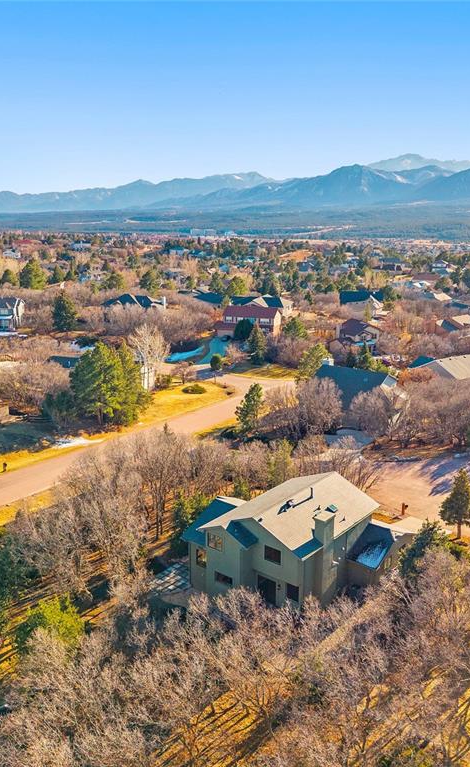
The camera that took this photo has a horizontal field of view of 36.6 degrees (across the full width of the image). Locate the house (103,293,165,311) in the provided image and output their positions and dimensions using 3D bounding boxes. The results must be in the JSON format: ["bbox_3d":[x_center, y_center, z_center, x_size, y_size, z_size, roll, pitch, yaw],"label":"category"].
[{"bbox_3d":[-31.530,-24.380,221.170,18.700,6.700,13.000,1,14,6],"label":"house"}]

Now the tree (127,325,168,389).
[{"bbox_3d":[-15.760,-4.590,127.100,6.990,11.890,6.990,0,14,0],"label":"tree"}]

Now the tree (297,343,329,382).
[{"bbox_3d":[14.340,-3.010,130.350,5.300,8.100,5.300,2,14,6],"label":"tree"}]

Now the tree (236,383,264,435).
[{"bbox_3d":[2.150,3.720,104.220,4.000,7.400,4.000,0,14,1],"label":"tree"}]

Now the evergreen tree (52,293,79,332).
[{"bbox_3d":[-45.880,-19.150,189.740,6.680,10.080,6.680,0,14,0],"label":"evergreen tree"}]

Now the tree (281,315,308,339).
[{"bbox_3d":[14.910,-14.440,178.550,6.300,5.880,6.300,1,14,5],"label":"tree"}]

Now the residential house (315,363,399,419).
[{"bbox_3d":[17.200,1.500,103.190,12.000,7.000,12.200,11,17,38],"label":"residential house"}]

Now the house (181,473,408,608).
[{"bbox_3d":[5.950,13.580,62.780,16.000,7.600,15.400,10,17,36],"label":"house"}]

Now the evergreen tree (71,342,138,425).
[{"bbox_3d":[-19.594,0.045,104.300,9.980,12.170,9.980,0,14,0],"label":"evergreen tree"}]

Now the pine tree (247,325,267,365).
[{"bbox_3d":[4.661,-7.999,146.027,4.040,8.150,4.040,0,14,0],"label":"pine tree"}]

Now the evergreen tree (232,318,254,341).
[{"bbox_3d":[2.130,-13.470,176.850,5.360,5.240,5.360,0,14,0],"label":"evergreen tree"}]

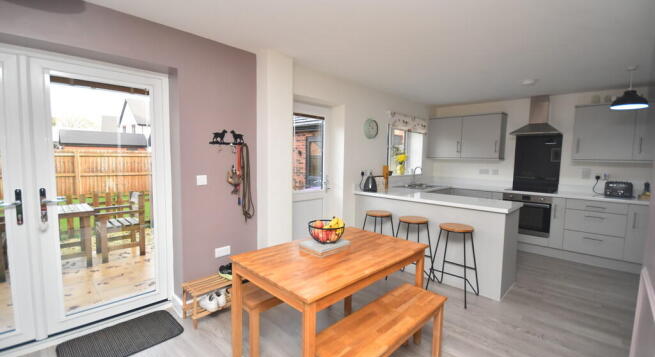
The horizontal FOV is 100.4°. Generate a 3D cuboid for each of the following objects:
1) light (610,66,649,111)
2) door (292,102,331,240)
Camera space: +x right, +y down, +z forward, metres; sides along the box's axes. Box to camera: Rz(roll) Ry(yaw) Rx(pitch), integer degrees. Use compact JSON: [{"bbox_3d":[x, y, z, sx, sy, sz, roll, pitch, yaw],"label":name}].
[{"bbox_3d":[3.229,-0.971,2.909,0.280,0.430,0.280,-3,6,-44],"label":"light"},{"bbox_3d":[-0.291,0.099,3.487,0.900,2.050,0.070,-3,6,-44],"label":"door"}]

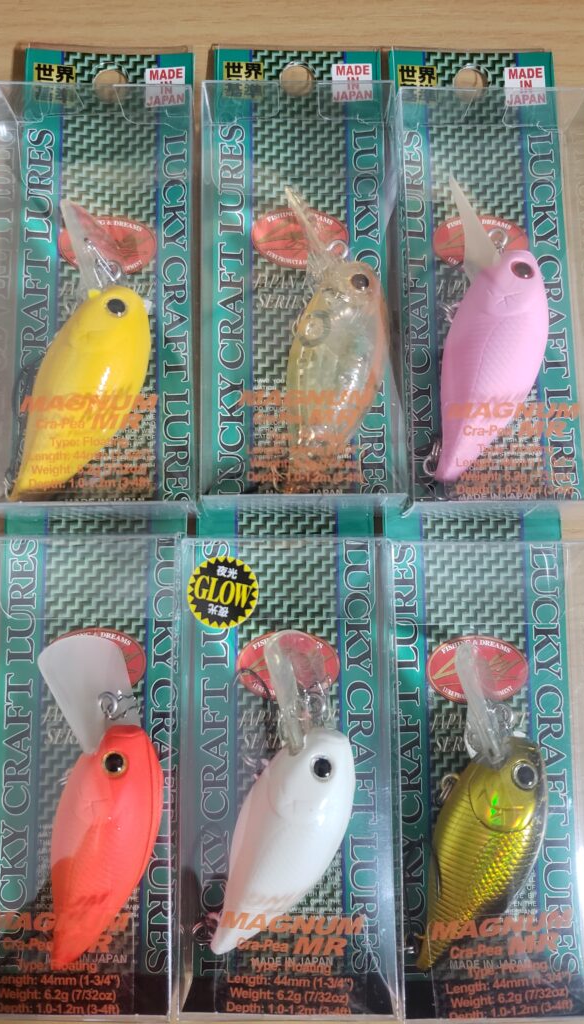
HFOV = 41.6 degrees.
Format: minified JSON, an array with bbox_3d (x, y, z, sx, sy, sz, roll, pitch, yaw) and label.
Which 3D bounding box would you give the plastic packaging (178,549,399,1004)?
[{"bbox_3d":[-0.001,0.042,0.136,0.036,0.013,0.084,0,84,1],"label":"plastic packaging"}]

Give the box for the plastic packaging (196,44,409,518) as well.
[{"bbox_3d":[0.002,-0.044,0.145,0.036,0.013,0.084,-1,83,-1],"label":"plastic packaging"}]

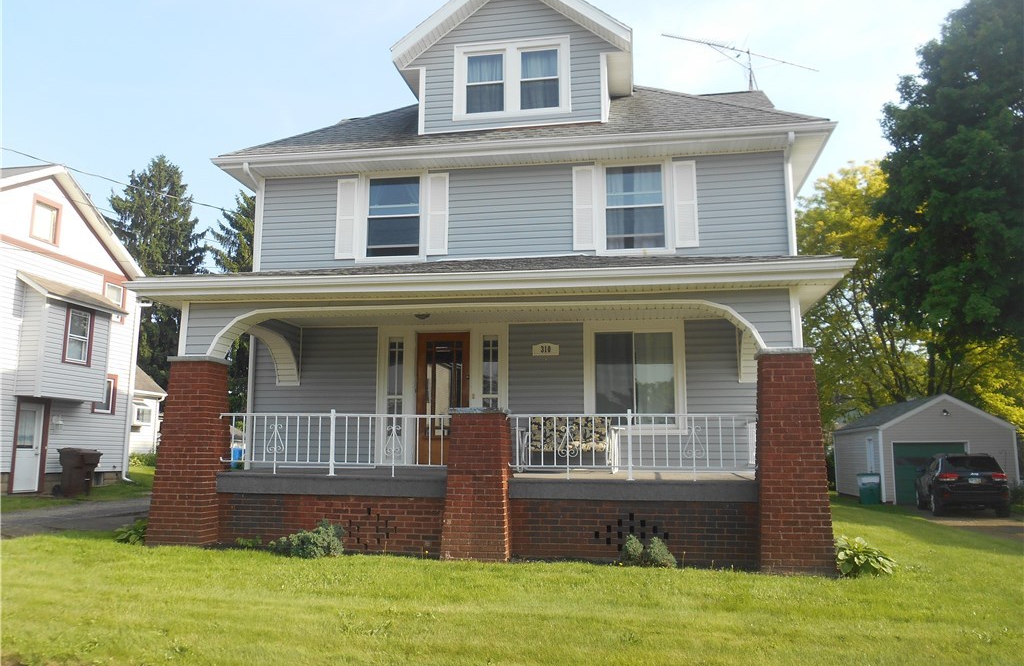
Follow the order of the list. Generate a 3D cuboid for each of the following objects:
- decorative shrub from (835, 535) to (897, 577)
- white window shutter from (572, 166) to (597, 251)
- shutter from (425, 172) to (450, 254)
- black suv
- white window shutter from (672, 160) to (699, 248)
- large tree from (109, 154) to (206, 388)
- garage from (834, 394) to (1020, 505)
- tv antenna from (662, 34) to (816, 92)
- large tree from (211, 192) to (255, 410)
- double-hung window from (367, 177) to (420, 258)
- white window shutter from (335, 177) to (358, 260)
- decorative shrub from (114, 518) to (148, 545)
[{"bbox_3d":[3.798,2.389,8.264,0.634,0.372,0.620,-1,-8,10],"label":"decorative shrub"},{"bbox_3d":[1.138,-1.950,12.023,0.354,1.352,0.040,-1,-8,10],"label":"white window shutter"},{"bbox_3d":[-1.199,-1.925,12.422,0.357,1.365,0.040,-1,-8,10],"label":"shutter"},{"bbox_3d":[13.960,4.720,24.060,1.950,1.770,4.820,-3,-10,19],"label":"black suv"},{"bbox_3d":[2.527,-1.860,11.143,0.325,1.300,0.050,-1,-9,9],"label":"white window shutter"},{"bbox_3d":[-18.400,-1.295,39.600,5.800,16.491,5.800,-1,-8,10],"label":"large tree"},{"bbox_3d":[15.666,4.444,29.817,4.550,3.780,6.600,-1,-8,10],"label":"garage"},{"bbox_3d":[4.906,-5.509,16.221,4.000,0.930,1.600,4,-10,-21],"label":"tv antenna"},{"bbox_3d":[-13.057,-0.069,36.635,5.300,14.240,5.300,-1,-9,9],"label":"large tree"},{"bbox_3d":[-1.827,-1.792,11.921,0.840,1.260,0.100,-1,-9,9],"label":"double-hung window"},{"bbox_3d":[-2.574,-1.770,11.993,0.325,1.300,0.050,-1,-9,9],"label":"white window shutter"},{"bbox_3d":[-4.842,2.518,9.912,0.620,0.380,0.600,-1,-9,9],"label":"decorative shrub"}]

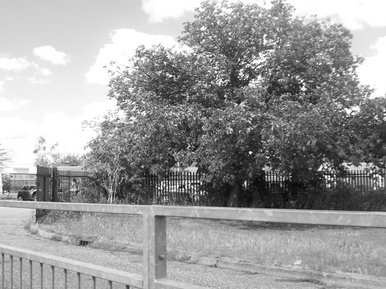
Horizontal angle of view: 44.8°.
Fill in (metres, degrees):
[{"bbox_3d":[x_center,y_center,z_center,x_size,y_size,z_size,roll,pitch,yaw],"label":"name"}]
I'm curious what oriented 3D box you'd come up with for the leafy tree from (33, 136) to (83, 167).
[{"bbox_3d":[-13.000,2.350,45.000,5.000,6.200,4.700,0,-5,0],"label":"leafy tree"}]

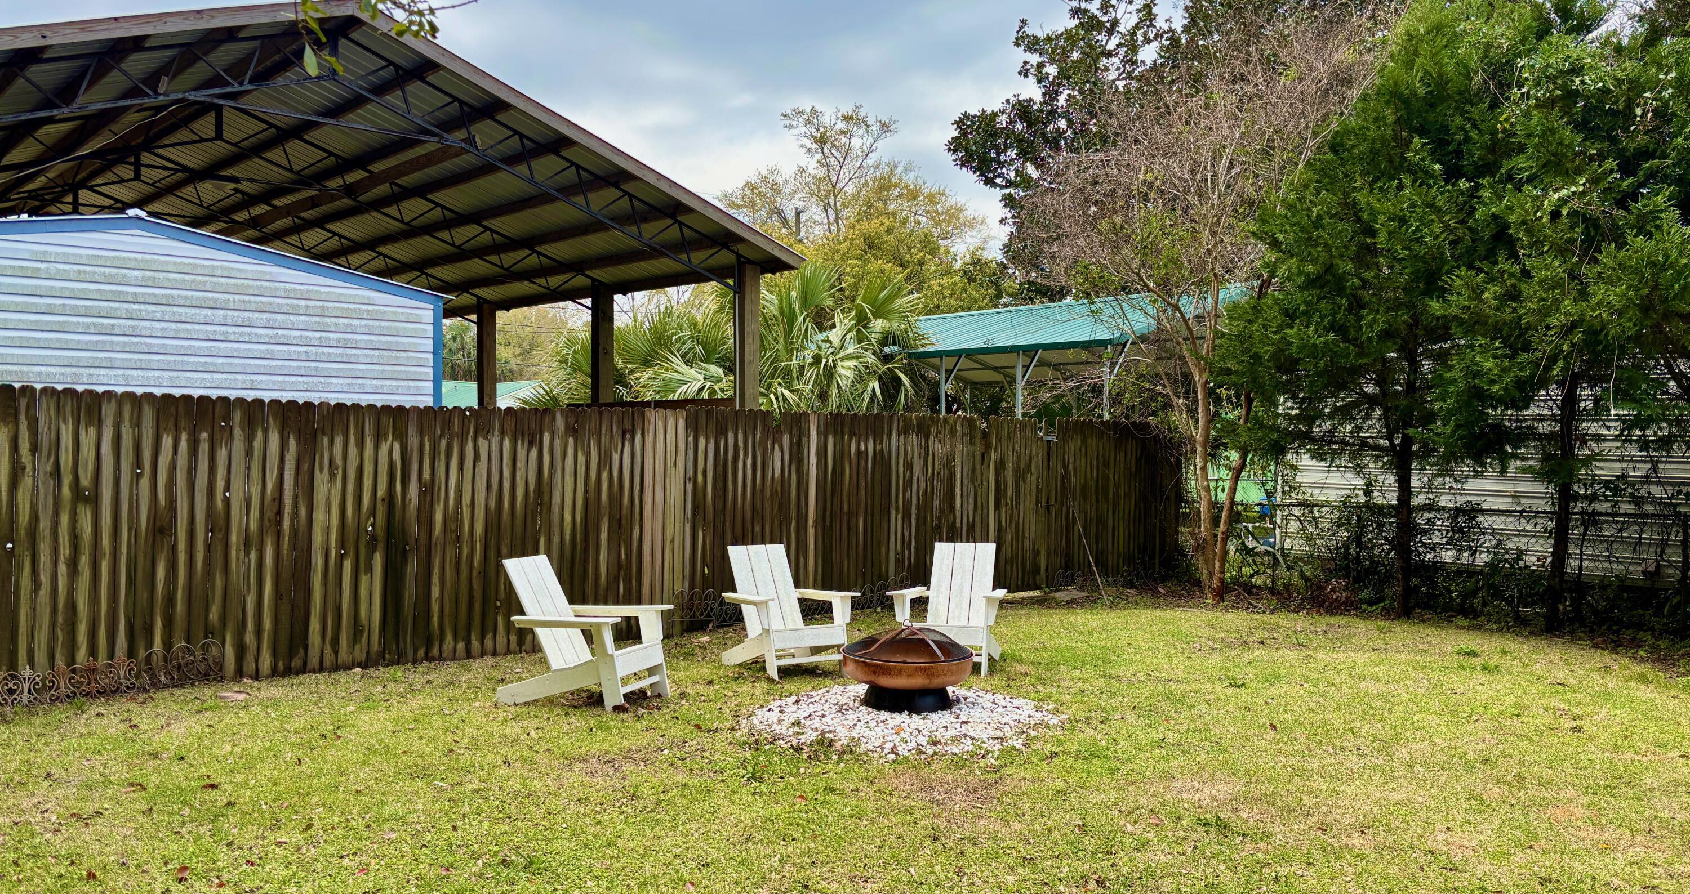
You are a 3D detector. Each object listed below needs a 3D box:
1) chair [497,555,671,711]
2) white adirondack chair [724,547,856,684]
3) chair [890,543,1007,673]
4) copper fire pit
[{"bbox_3d":[-1.557,1.090,7.564,0.865,0.833,0.769,0,-1,19],"label":"chair"},{"bbox_3d":[-0.428,1.131,8.848,0.769,0.833,0.865,1,-1,-31],"label":"white adirondack chair"},{"bbox_3d":[0.766,1.117,8.893,0.769,0.833,0.865,0,-1,16],"label":"chair"},{"bbox_3d":[0.374,1.274,7.505,0.784,0.488,0.784,0,-1,0],"label":"copper fire pit"}]

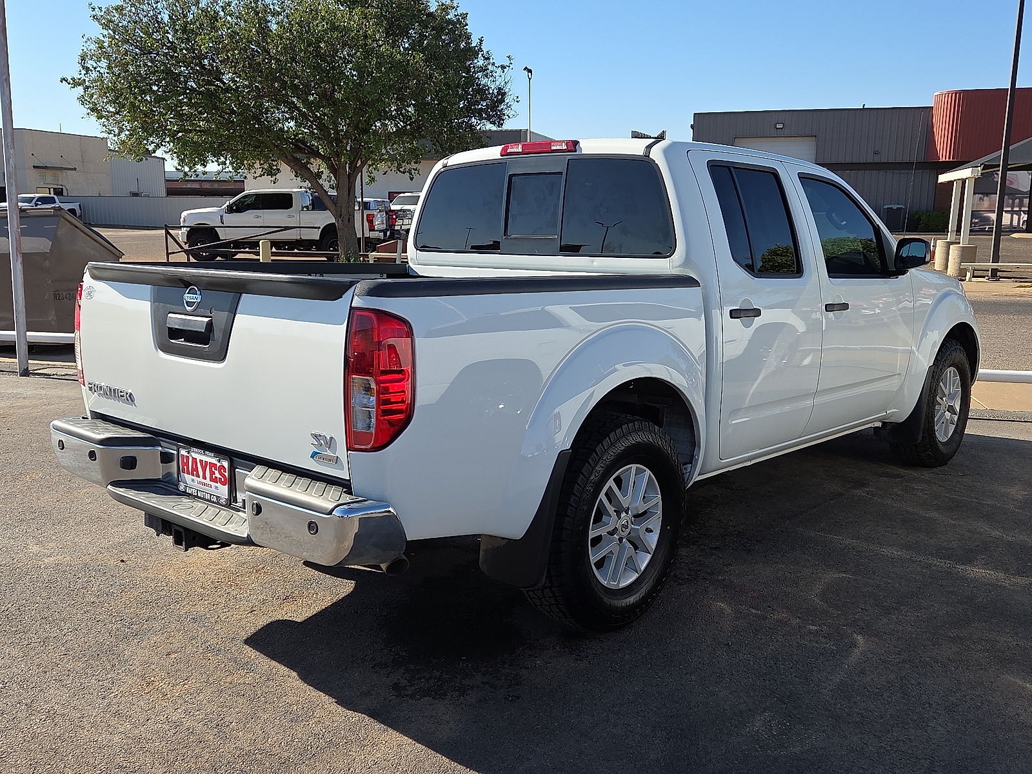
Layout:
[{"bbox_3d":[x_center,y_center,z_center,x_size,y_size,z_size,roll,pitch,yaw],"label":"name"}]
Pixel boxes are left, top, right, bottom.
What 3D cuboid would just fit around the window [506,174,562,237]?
[{"bbox_3d":[0.076,-0.772,4.069,0.295,0.275,0.030,8,6,42],"label":"window"}]

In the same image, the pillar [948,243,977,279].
[{"bbox_3d":[12.845,-3.620,27.424,0.778,0.922,0.778,3,10,14],"label":"pillar"}]

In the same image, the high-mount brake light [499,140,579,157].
[{"bbox_3d":[0.102,-1.012,4.059,0.415,0.052,0.060,8,12,42],"label":"high-mount brake light"}]

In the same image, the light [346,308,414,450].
[{"bbox_3d":[-0.347,-0.020,2.473,0.120,0.378,0.150,8,12,42],"label":"light"}]

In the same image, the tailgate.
[{"bbox_3d":[-0.985,-0.099,3.003,1.560,0.540,0.120,8,12,42],"label":"tailgate"}]

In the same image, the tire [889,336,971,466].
[{"bbox_3d":[2.478,0.092,5.687,0.265,0.768,0.772,8,12,42],"label":"tire"}]

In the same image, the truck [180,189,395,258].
[{"bbox_3d":[-7.313,-5.049,30.100,6.300,2.200,2.100,1,9,0],"label":"truck"}]

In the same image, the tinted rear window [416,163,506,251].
[{"bbox_3d":[-0.258,-0.817,4.371,0.565,0.385,0.040,8,6,42],"label":"tinted rear window"}]

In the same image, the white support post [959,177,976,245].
[{"bbox_3d":[12.943,-5.032,27.343,0.200,1.909,0.200,3,10,14],"label":"white support post"}]

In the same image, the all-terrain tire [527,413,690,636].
[{"bbox_3d":[0.317,0.469,3.358,0.265,0.768,0.772,8,12,42],"label":"all-terrain tire"}]

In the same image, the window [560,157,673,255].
[{"bbox_3d":[0.409,-0.719,3.768,0.565,0.385,0.040,8,6,42],"label":"window"}]

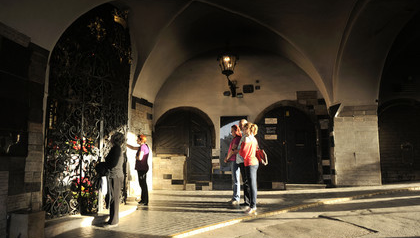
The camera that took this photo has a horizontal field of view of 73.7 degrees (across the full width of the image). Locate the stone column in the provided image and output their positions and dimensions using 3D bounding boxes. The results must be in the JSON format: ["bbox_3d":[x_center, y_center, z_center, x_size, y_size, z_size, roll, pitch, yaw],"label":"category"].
[{"bbox_3d":[4.190,0.770,8.170,1.380,2.280,0.650,0,-4,0],"label":"stone column"}]

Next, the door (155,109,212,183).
[{"bbox_3d":[-0.790,0.820,8.360,1.740,2.200,0.130,0,-4,0],"label":"door"}]

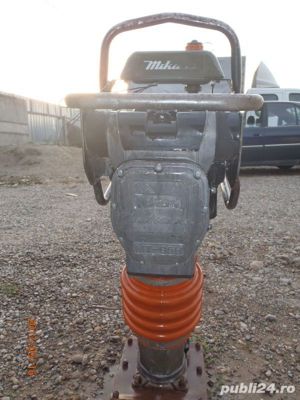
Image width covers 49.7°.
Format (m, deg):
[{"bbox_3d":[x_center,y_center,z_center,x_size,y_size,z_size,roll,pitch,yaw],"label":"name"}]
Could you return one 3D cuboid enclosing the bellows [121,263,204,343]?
[{"bbox_3d":[0.035,0.247,0.897,0.220,0.195,0.220,1,23,6],"label":"bellows"}]

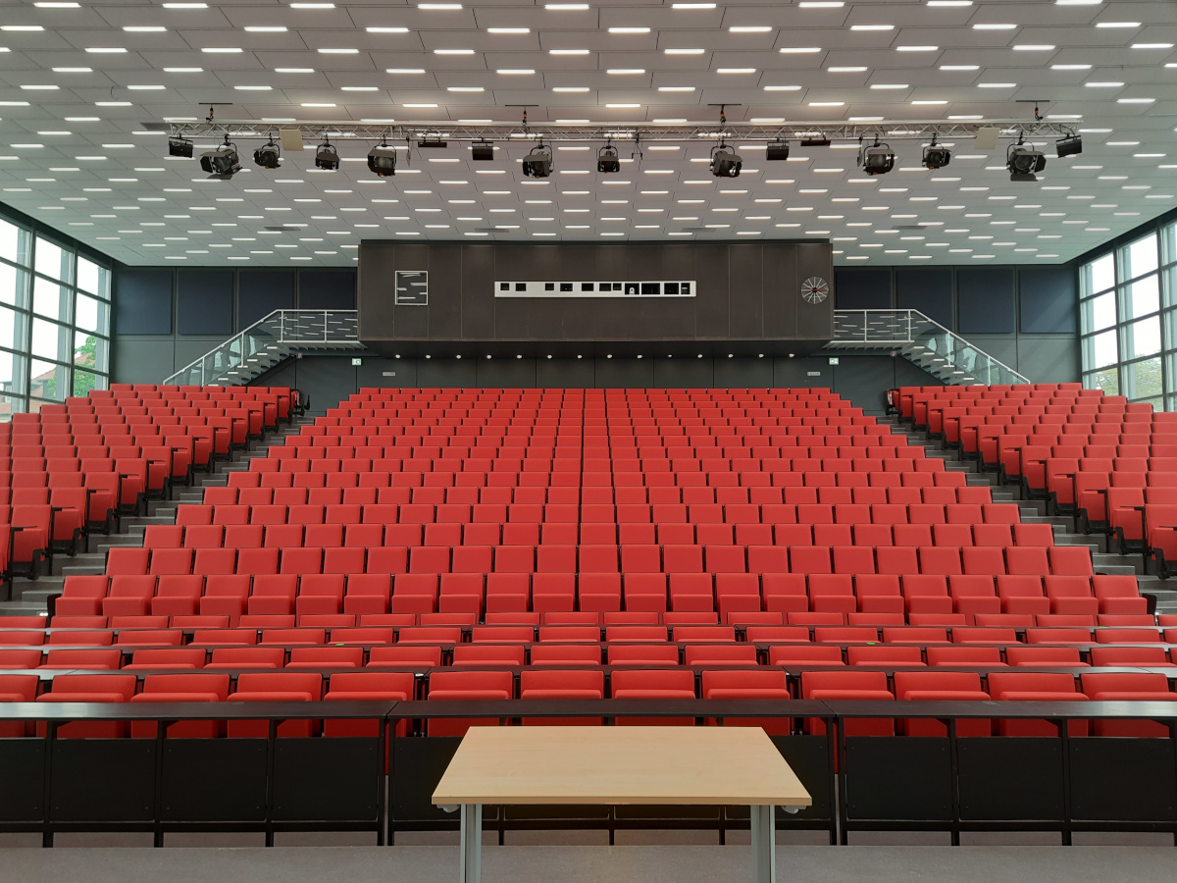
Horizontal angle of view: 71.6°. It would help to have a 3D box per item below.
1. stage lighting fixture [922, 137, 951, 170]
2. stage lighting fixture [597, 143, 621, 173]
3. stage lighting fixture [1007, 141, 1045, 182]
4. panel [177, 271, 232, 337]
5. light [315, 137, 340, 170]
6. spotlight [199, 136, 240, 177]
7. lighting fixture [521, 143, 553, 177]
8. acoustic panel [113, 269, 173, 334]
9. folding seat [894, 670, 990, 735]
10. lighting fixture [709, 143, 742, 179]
[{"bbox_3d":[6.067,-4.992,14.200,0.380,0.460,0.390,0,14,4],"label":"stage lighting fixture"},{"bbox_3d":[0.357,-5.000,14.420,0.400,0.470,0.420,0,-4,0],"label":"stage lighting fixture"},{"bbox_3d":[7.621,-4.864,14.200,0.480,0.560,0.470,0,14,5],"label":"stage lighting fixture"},{"bbox_3d":[-11.462,-4.125,24.439,1.640,1.950,0.100,0,-4,0],"label":"panel"},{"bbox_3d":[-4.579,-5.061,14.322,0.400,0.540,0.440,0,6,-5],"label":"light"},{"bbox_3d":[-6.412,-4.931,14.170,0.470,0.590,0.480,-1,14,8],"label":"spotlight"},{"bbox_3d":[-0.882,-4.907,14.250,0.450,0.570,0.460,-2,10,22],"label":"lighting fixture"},{"bbox_3d":[-13.421,-4.193,24.709,1.680,1.930,0.100,0,-4,0],"label":"acoustic panel"},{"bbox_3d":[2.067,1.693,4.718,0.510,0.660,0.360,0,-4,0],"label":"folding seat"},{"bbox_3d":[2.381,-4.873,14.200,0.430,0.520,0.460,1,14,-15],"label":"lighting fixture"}]

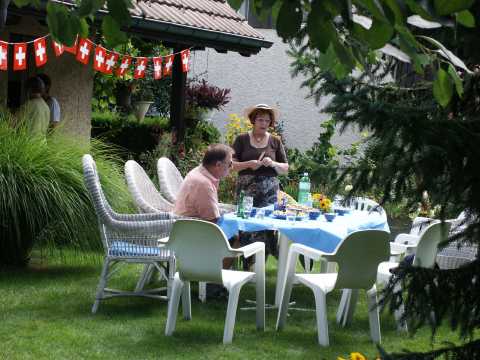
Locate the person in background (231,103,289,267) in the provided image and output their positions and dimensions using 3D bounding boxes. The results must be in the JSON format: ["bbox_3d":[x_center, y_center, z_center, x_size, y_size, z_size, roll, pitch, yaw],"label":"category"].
[{"bbox_3d":[0.159,0.115,10.341,0.500,1.610,0.380,2,5,-15],"label":"person in background"}]

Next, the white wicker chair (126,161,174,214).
[{"bbox_3d":[-0.541,0.400,9.644,0.700,1.080,0.620,4,5,18],"label":"white wicker chair"}]

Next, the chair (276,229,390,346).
[{"bbox_3d":[0.674,0.711,8.289,0.570,0.800,0.590,0,5,-29],"label":"chair"}]

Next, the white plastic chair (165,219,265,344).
[{"bbox_3d":[-0.175,0.674,8.199,0.570,0.800,0.590,5,5,20],"label":"white plastic chair"}]

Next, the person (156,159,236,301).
[{"bbox_3d":[-0.265,0.327,8.998,0.620,1.200,0.520,3,5,-2],"label":"person"}]

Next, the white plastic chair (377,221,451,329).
[{"bbox_3d":[1.186,0.683,8.977,0.590,0.800,0.570,6,5,33],"label":"white plastic chair"}]

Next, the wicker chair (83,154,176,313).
[{"bbox_3d":[-0.833,0.414,9.014,0.720,1.120,0.620,3,5,-2],"label":"wicker chair"}]

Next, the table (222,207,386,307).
[{"bbox_3d":[0.467,0.643,9.458,1.290,0.730,1.290,3,5,0],"label":"table"}]

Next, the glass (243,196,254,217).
[{"bbox_3d":[0.060,0.200,9.194,0.080,0.150,0.080,3,5,0],"label":"glass"}]

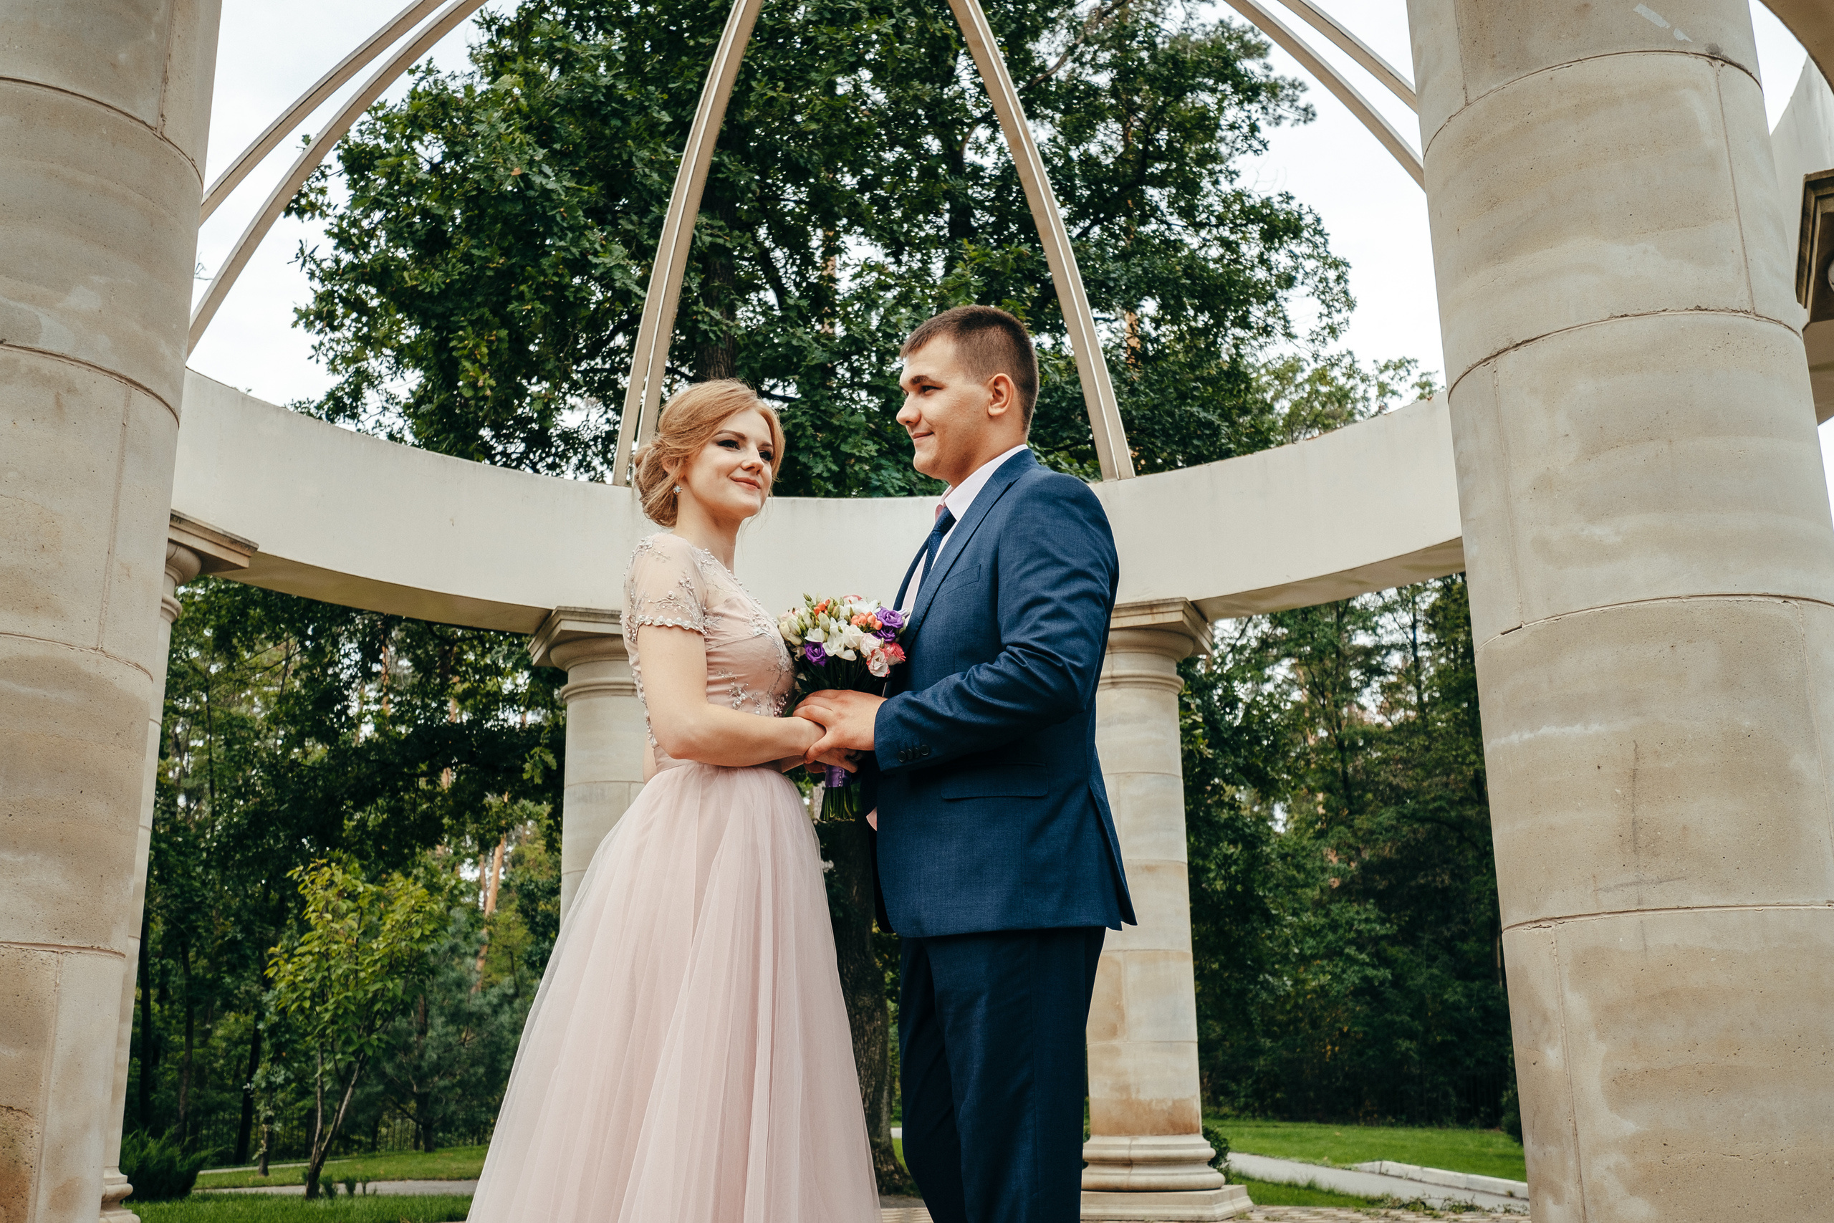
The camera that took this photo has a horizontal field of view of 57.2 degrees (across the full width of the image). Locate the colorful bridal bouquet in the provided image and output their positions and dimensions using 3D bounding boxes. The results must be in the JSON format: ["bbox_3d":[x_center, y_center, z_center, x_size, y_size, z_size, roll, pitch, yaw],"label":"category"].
[{"bbox_3d":[-0.108,0.140,2.468,0.200,0.330,0.200,-1,-16,0],"label":"colorful bridal bouquet"}]

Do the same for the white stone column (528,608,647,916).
[{"bbox_3d":[-1.670,1.669,9.306,0.890,3.260,0.890,6,-17,-22],"label":"white stone column"}]

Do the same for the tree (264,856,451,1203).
[{"bbox_3d":[-4.146,3.055,12.464,1.330,2.430,1.300,-1,-16,0],"label":"tree"}]

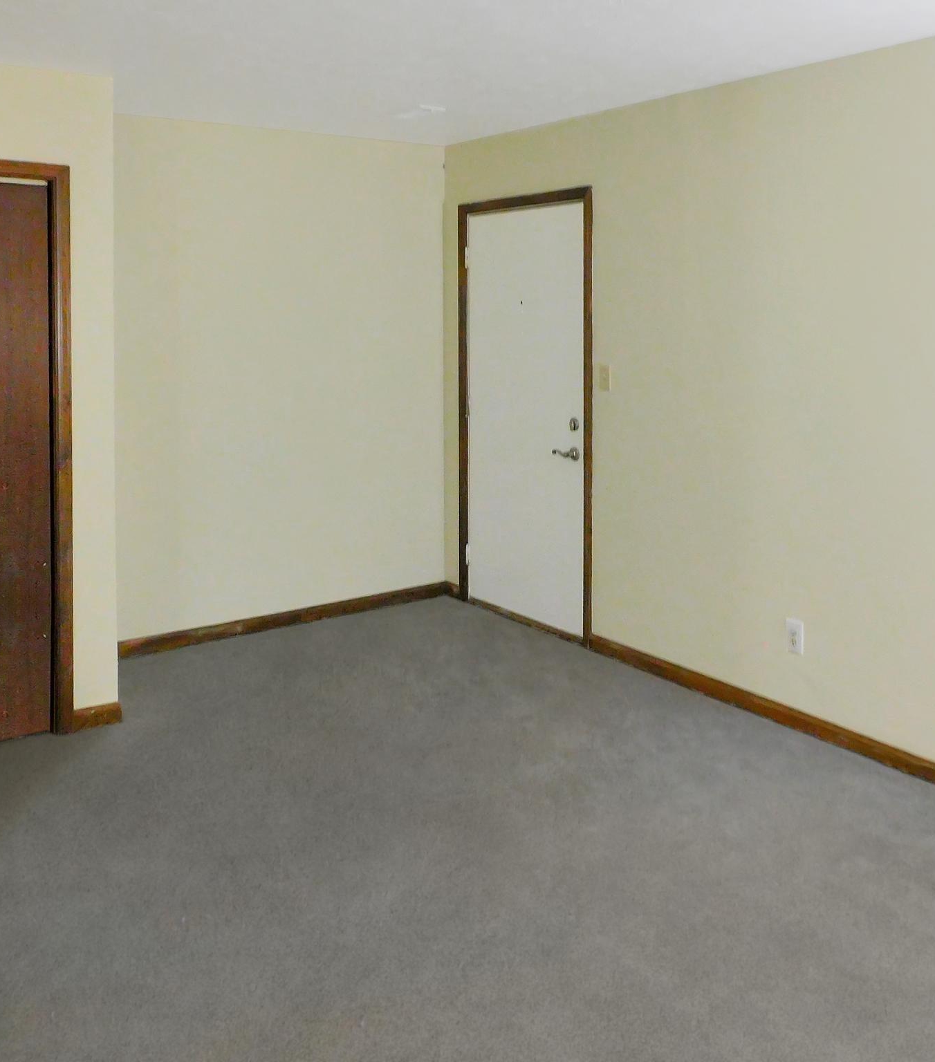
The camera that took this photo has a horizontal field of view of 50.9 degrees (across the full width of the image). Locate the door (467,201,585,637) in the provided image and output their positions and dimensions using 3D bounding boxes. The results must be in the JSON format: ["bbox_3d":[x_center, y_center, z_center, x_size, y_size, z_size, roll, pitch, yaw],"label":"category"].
[{"bbox_3d":[0.296,-0.562,5.006,0.045,2.050,0.870,-9,15,-37],"label":"door"}]

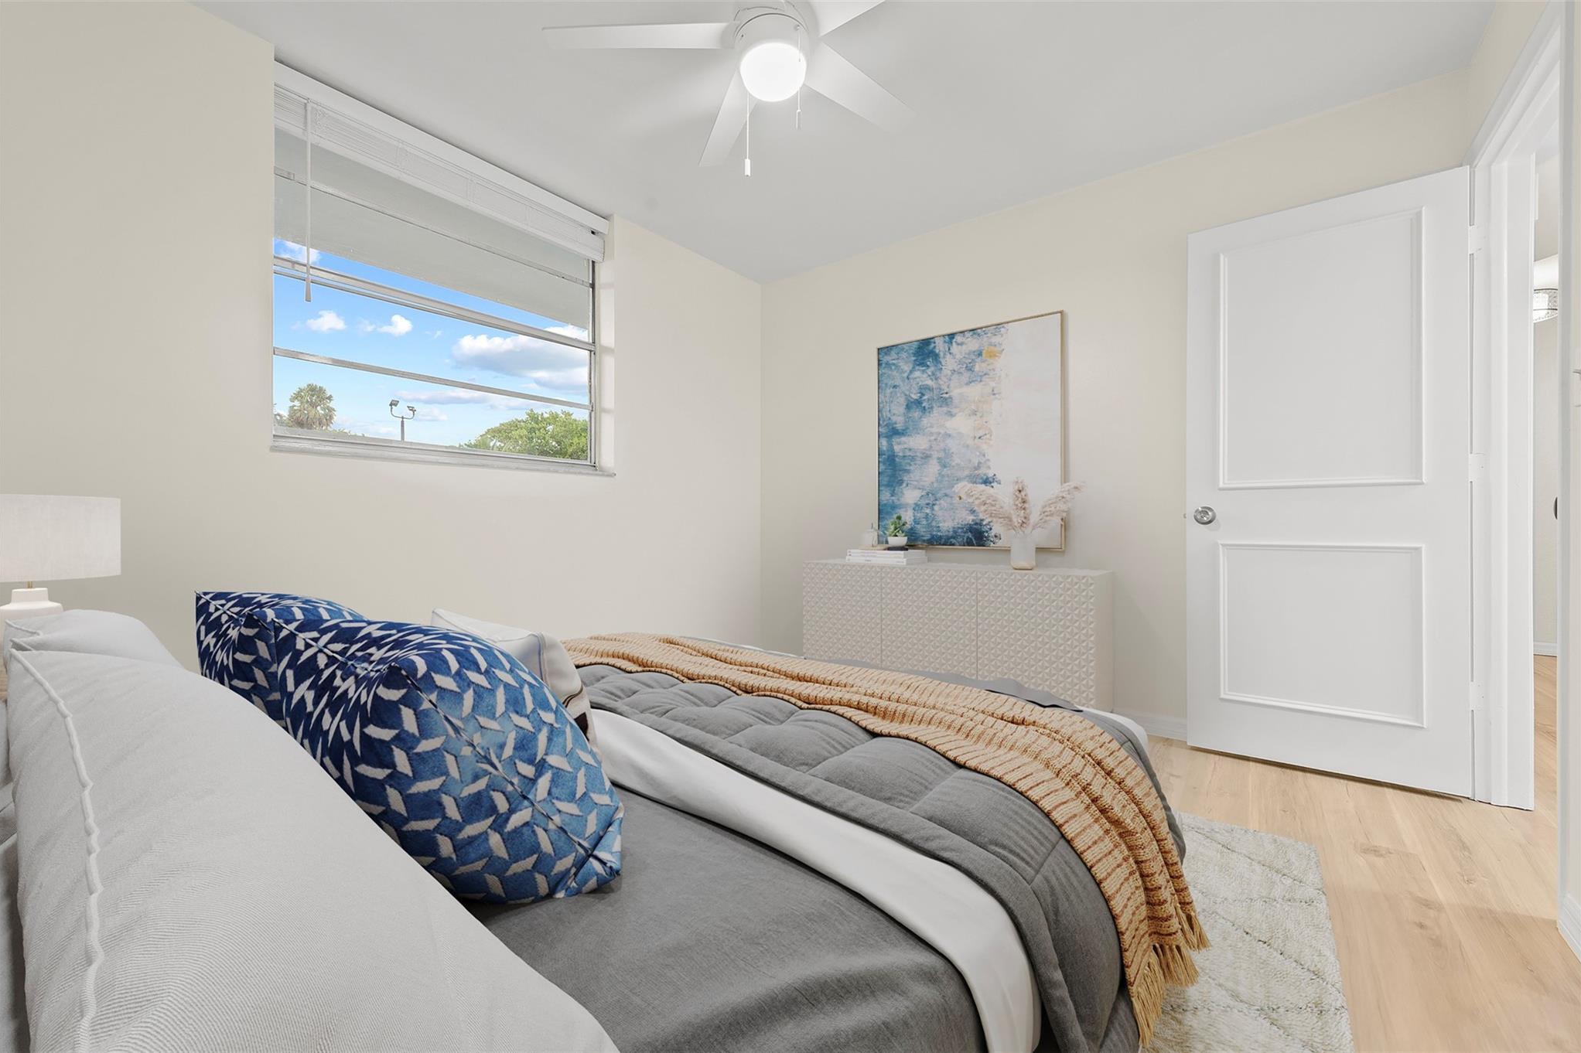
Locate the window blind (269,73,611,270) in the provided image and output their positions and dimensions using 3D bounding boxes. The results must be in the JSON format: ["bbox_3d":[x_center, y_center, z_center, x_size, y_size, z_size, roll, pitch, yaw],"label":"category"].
[{"bbox_3d":[-1.313,-1.400,2.534,0.075,0.210,1.290,0,0,37],"label":"window blind"}]

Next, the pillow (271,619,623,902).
[{"bbox_3d":[-0.469,0.287,0.813,0.450,0.430,0.220,0,39,37],"label":"pillow"}]

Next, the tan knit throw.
[{"bbox_3d":[-0.014,0.555,1.634,1.840,0.350,0.560,0,0,37],"label":"tan knit throw"}]

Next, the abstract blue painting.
[{"bbox_3d":[0.858,-0.436,3.086,0.960,1.090,0.035,0,0,37],"label":"abstract blue painting"}]

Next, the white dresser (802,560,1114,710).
[{"bbox_3d":[0.740,0.536,2.983,1.410,0.690,0.360,0,0,37],"label":"white dresser"}]

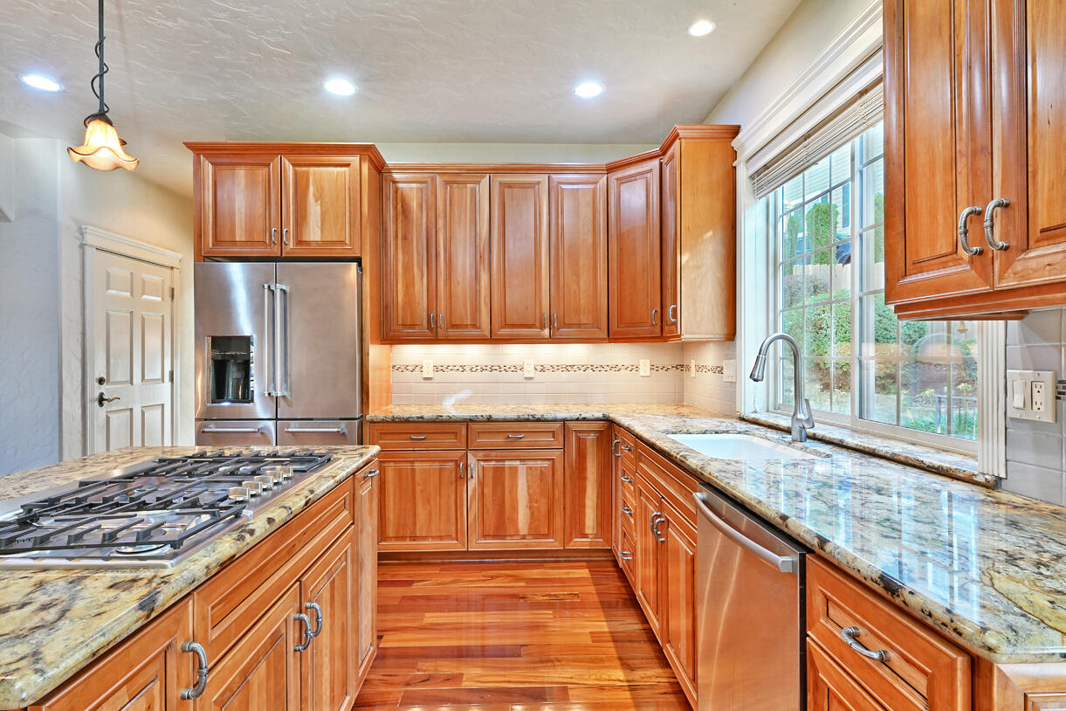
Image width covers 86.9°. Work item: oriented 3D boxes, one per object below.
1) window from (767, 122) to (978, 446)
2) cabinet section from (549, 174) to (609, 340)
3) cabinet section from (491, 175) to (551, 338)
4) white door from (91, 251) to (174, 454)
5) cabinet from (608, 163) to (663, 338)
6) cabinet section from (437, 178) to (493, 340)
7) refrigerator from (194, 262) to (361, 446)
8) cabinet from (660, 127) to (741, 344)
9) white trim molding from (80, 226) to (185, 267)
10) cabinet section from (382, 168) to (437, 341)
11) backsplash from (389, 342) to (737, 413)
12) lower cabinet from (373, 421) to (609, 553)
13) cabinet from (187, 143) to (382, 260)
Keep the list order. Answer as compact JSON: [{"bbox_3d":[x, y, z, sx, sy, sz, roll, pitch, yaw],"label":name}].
[{"bbox_3d":[1.245,-0.322,2.205,0.110,1.220,1.450,0,0,-2],"label":"window"},{"bbox_3d":[0.292,-0.638,3.797,0.377,1.054,0.330,0,0,-2],"label":"cabinet section"},{"bbox_3d":[-0.088,-0.637,3.785,0.382,1.054,0.330,0,0,-2],"label":"cabinet section"},{"bbox_3d":[-3.153,0.256,4.468,0.045,2.038,0.910,0,0,-2],"label":"white door"},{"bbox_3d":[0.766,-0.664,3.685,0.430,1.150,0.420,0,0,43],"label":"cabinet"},{"bbox_3d":[-0.450,-0.635,3.773,0.343,1.054,0.330,0,0,-2],"label":"cabinet section"},{"bbox_3d":[-1.459,0.373,3.510,0.900,1.790,0.790,0,0,-2],"label":"refrigerator"},{"bbox_3d":[0.932,-0.645,3.217,0.360,1.110,0.390,0,0,-2],"label":"cabinet"},{"bbox_3d":[-3.118,-0.838,4.471,0.055,0.140,1.170,0,0,-2],"label":"white trim molding"},{"bbox_3d":[-0.793,-0.634,3.762,0.344,1.054,0.330,0,0,-2],"label":"cabinet section"},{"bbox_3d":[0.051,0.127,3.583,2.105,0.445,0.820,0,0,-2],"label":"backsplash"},{"bbox_3d":[-0.256,0.785,3.645,1.440,0.790,0.615,0,0,-2],"label":"lower cabinet"},{"bbox_3d":[-1.497,-0.895,3.601,1.080,0.660,0.670,0,0,-2],"label":"cabinet"}]

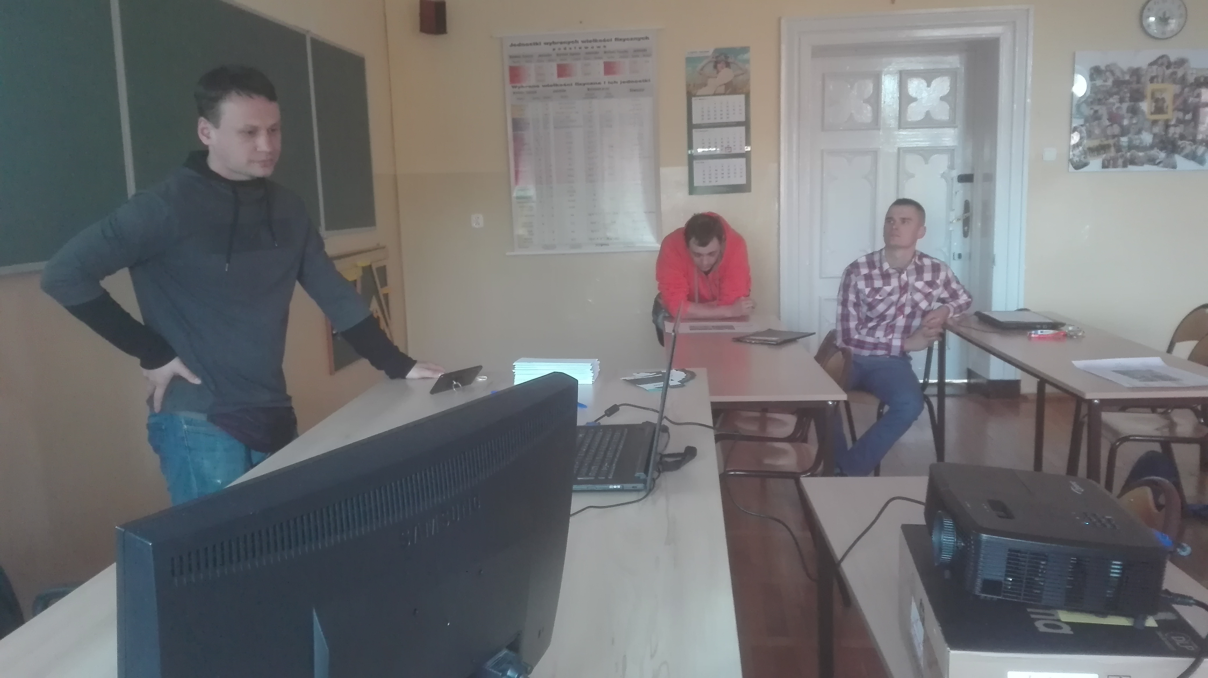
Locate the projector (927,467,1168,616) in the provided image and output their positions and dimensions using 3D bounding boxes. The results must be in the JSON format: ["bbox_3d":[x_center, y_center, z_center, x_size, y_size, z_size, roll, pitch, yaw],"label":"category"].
[{"bbox_3d":[0.542,0.242,1.098,0.212,0.092,0.265,3,10,9],"label":"projector"}]

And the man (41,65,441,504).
[{"bbox_3d":[-0.796,0.216,2.040,0.440,1.670,0.800,5,12,36],"label":"man"}]

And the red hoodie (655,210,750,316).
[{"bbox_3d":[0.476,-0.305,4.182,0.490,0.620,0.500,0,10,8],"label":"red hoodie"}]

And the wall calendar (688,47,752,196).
[{"bbox_3d":[0.739,-1.391,5.533,0.404,0.908,0.020,-1,10,6],"label":"wall calendar"}]

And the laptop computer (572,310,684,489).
[{"bbox_3d":[-0.013,0.091,1.583,0.300,0.262,0.375,-1,10,6],"label":"laptop computer"}]

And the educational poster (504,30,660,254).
[{"bbox_3d":[-0.143,-1.270,5.633,1.003,1.392,0.030,-1,10,6],"label":"educational poster"}]

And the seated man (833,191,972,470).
[{"bbox_3d":[1.275,0.058,3.729,0.580,1.310,0.620,0,10,11],"label":"seated man"}]

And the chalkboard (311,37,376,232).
[{"bbox_3d":[-1.434,-1.103,4.818,0.030,0.997,0.784,-1,10,6],"label":"chalkboard"}]

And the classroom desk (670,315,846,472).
[{"bbox_3d":[0.517,0.409,3.408,0.531,0.765,1.632,-1,10,6],"label":"classroom desk"}]

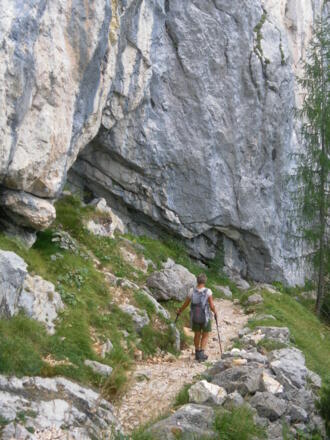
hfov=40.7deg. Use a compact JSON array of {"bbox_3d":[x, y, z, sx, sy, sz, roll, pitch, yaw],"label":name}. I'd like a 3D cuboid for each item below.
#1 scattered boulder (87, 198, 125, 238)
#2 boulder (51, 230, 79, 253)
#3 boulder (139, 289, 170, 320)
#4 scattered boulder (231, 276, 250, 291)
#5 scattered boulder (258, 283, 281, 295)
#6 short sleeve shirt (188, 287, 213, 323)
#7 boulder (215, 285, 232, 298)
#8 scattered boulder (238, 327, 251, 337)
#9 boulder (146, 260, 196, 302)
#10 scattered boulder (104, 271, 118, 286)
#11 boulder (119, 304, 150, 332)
[{"bbox_3d":[-1.715,-0.065,13.000,0.987,1.167,1.000,0,5,0],"label":"scattered boulder"},{"bbox_3d":[-2.520,0.534,11.200,0.575,0.515,0.600,0,5,0],"label":"boulder"},{"bbox_3d":[-0.234,1.932,10.300,0.728,0.635,0.700,0,5,0],"label":"boulder"},{"bbox_3d":[2.472,2.063,14.600,0.579,0.418,0.500,0,5,0],"label":"scattered boulder"},{"bbox_3d":[3.399,2.229,14.500,0.597,0.291,0.550,0,5,0],"label":"scattered boulder"},{"bbox_3d":[0.695,1.641,8.680,0.460,0.680,0.300,1,5,12],"label":"short sleeve shirt"},{"bbox_3d":[1.770,2.166,13.500,0.488,0.336,0.500,0,5,0],"label":"boulder"},{"bbox_3d":[1.839,2.591,10.300,0.233,0.185,0.270,0,5,0],"label":"scattered boulder"},{"bbox_3d":[0.178,1.576,12.000,1.326,0.949,1.250,0,5,0],"label":"boulder"},{"bbox_3d":[-1.284,1.404,10.700,0.298,0.339,0.350,0,5,0],"label":"scattered boulder"},{"bbox_3d":[-0.625,2.049,9.300,0.636,0.435,0.650,0,5,0],"label":"boulder"}]

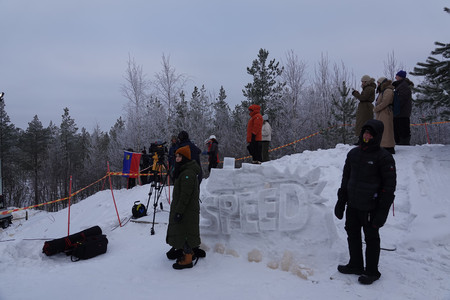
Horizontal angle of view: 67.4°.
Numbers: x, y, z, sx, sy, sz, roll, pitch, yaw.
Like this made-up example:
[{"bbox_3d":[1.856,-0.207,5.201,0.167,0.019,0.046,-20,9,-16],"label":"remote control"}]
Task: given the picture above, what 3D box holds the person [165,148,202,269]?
[{"bbox_3d":[-0.572,0.796,4.650,0.460,1.700,0.520,0,0,-9],"label":"person"}]

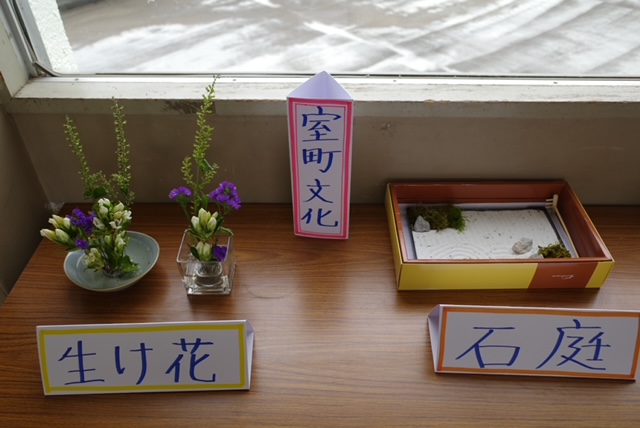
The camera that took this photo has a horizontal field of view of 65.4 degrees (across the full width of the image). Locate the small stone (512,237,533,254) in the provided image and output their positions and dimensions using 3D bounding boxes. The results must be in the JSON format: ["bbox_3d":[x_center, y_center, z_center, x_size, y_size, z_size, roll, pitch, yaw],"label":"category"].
[{"bbox_3d":[0.260,0.041,0.640,0.025,0.015,0.017,-9,42,-9],"label":"small stone"}]

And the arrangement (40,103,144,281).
[{"bbox_3d":[-0.259,-0.017,0.552,0.126,0.236,0.090,-1,42,0],"label":"arrangement"}]

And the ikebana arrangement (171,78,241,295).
[{"bbox_3d":[-0.128,-0.019,0.545,0.085,0.264,0.078,-1,42,0],"label":"ikebana arrangement"}]

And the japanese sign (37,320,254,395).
[{"bbox_3d":[-0.179,0.136,0.521,0.210,0.065,0.075,-1,42,-1],"label":"japanese sign"}]

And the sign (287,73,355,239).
[{"bbox_3d":[0.004,-0.068,0.637,0.073,0.210,0.066,3,42,4],"label":"sign"}]

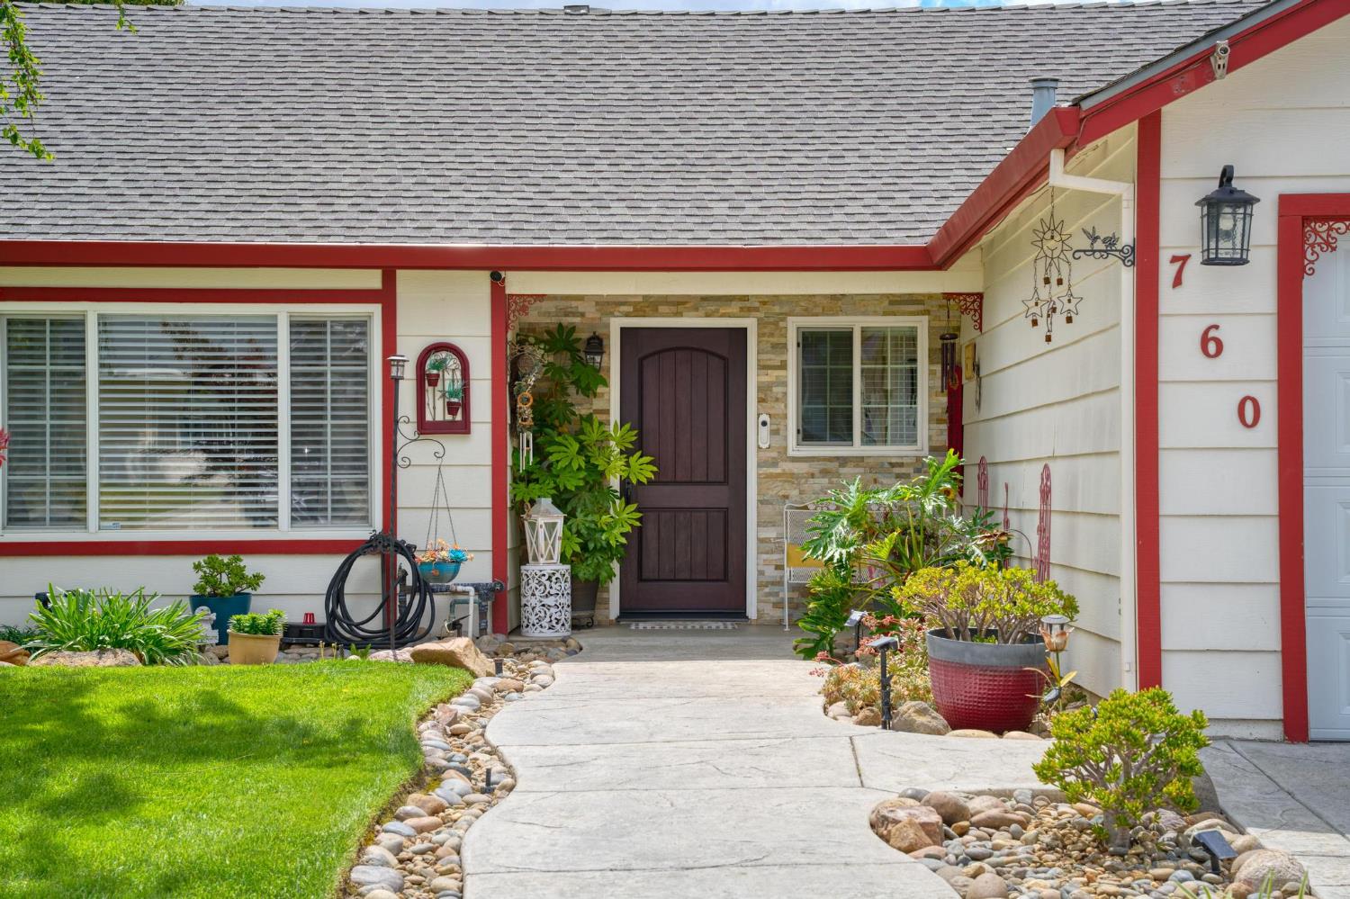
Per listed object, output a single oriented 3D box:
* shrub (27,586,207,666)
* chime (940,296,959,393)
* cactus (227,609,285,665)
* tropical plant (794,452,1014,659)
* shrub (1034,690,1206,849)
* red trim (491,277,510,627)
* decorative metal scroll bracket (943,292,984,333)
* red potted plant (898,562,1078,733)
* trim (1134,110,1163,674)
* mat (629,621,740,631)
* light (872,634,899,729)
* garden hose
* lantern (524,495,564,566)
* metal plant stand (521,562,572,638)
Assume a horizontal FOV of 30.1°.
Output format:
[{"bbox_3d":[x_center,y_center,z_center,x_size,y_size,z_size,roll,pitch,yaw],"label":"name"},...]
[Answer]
[{"bbox_3d":[-3.177,1.006,14.300,1.020,0.460,0.800,0,-1,0],"label":"shrub"},{"bbox_3d":[1.812,-0.694,16.600,0.125,0.640,0.125,0,-1,0],"label":"chime"},{"bbox_3d":[-2.484,1.117,14.900,0.340,0.340,0.340,0,-1,1],"label":"cactus"},{"bbox_3d":[1.300,0.610,14.300,1.250,1.190,1.150,0,-1,1],"label":"tropical plant"},{"bbox_3d":[1.384,0.991,7.800,0.540,0.500,0.500,0,-1,0],"label":"shrub"},{"bbox_3d":[-1.136,0.038,16.300,0.092,2.330,0.030,0,-1,0],"label":"red trim"},{"bbox_3d":[1.887,-0.897,16.430,0.265,0.270,0.020,0,-1,1],"label":"decorative metal scroll bracket"},{"bbox_3d":[1.372,0.867,11.000,0.780,0.745,0.740,0,-1,1],"label":"red potted plant"},{"bbox_3d":[1.987,-0.135,10.550,0.093,2.570,0.030,0,-1,0],"label":"trim"},{"bbox_3d":[0.058,1.206,17.150,0.760,0.015,0.450,0,-1,0],"label":"mat"},{"bbox_3d":[0.894,0.991,10.700,0.130,0.400,0.100,0,-1,-28],"label":"light"},{"bbox_3d":[-1.905,0.909,16.200,0.725,0.745,0.220,0,-1,1],"label":"garden hose"},{"bbox_3d":[-0.859,0.534,16.500,0.210,0.452,0.210,1,-1,-35],"label":"lantern"},{"bbox_3d":[-0.849,0.991,16.500,0.333,0.467,0.333,0,-1,1],"label":"metal plant stand"}]

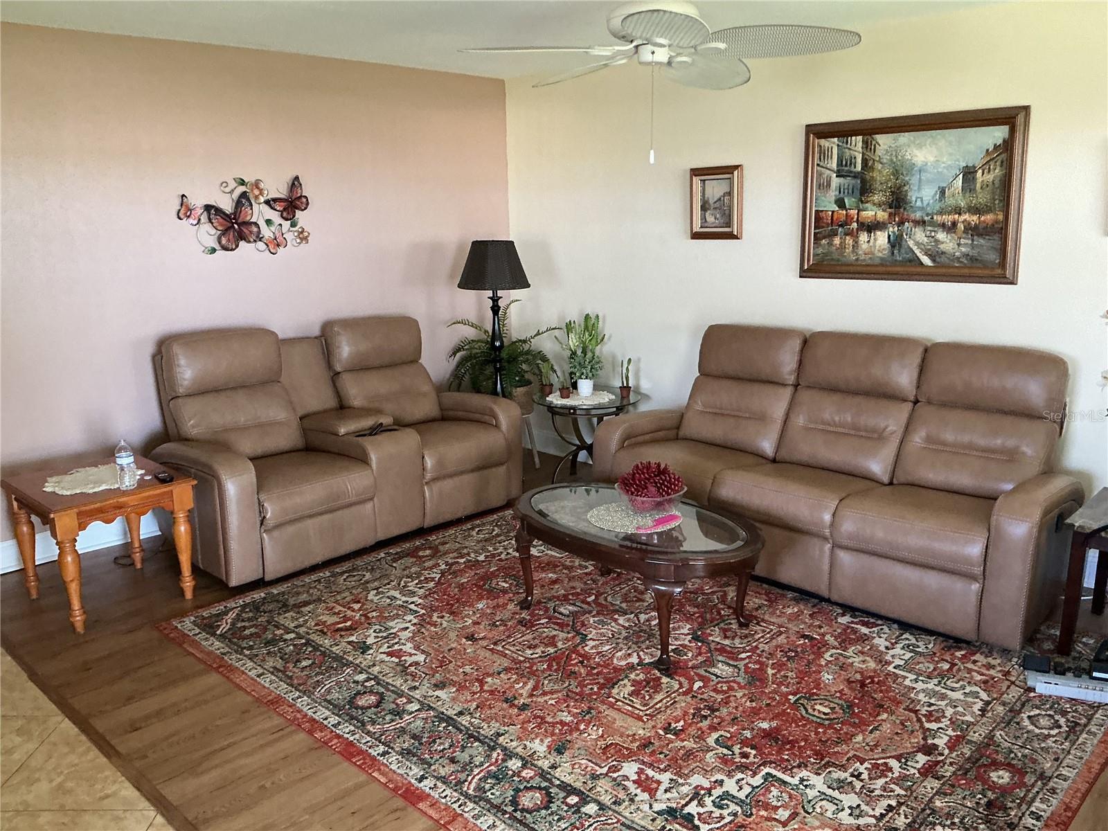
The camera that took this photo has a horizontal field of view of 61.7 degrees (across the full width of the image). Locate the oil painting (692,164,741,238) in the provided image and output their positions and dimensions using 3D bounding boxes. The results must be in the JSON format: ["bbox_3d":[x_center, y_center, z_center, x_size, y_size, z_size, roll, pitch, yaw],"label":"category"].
[{"bbox_3d":[0.875,-1.141,5.008,0.335,0.378,0.035,11,17,43],"label":"oil painting"}]

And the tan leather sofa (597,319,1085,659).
[{"bbox_3d":[1.245,0.169,4.243,2.080,1.005,0.920,11,17,44],"label":"tan leather sofa"}]

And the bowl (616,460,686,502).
[{"bbox_3d":[0.397,0.284,3.737,0.290,0.180,0.290,-1,12,0],"label":"bowl"}]

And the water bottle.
[{"bbox_3d":[-1.755,0.200,3.802,0.066,0.198,0.066,11,17,43],"label":"water bottle"}]

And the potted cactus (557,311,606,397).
[{"bbox_3d":[0.176,-0.363,5.504,0.270,0.481,0.250,-1,12,0],"label":"potted cactus"}]

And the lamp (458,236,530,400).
[{"bbox_3d":[-0.343,-0.322,5.613,0.430,1.445,0.430,-1,12,0],"label":"lamp"}]

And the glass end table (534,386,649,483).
[{"bbox_3d":[0.208,0.154,5.523,0.635,0.530,0.635,-1,12,0],"label":"glass end table"}]

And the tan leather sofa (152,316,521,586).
[{"bbox_3d":[-1.069,0.077,4.796,0.940,1.045,1.750,11,17,43],"label":"tan leather sofa"}]

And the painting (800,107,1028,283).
[{"bbox_3d":[1.623,-0.995,4.288,1.040,0.737,0.042,11,17,43],"label":"painting"}]

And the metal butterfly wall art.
[{"bbox_3d":[-1.616,-1.058,4.906,0.050,0.409,0.758,11,17,44],"label":"metal butterfly wall art"}]

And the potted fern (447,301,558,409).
[{"bbox_3d":[-0.314,-0.360,5.882,0.700,0.720,0.720,-1,12,0],"label":"potted fern"}]

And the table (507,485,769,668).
[{"bbox_3d":[0.300,0.603,3.676,1.150,0.435,0.710,11,17,44],"label":"table"}]

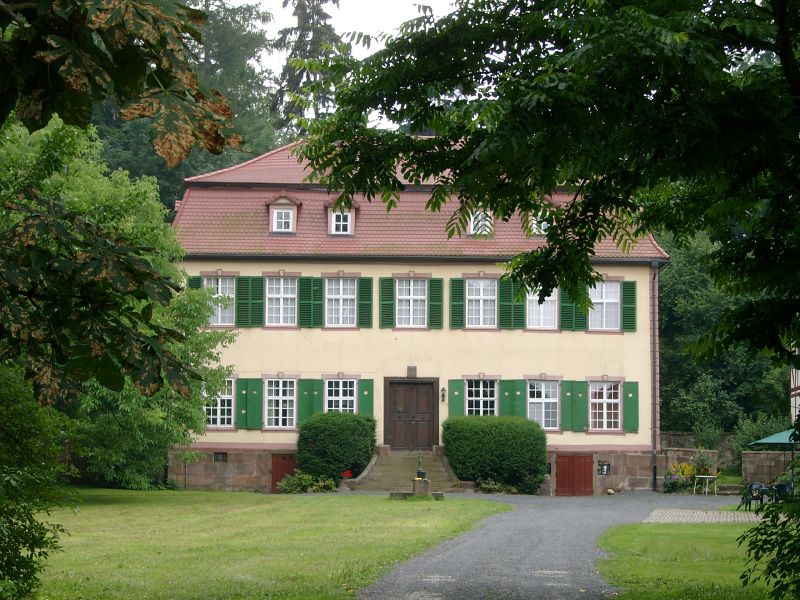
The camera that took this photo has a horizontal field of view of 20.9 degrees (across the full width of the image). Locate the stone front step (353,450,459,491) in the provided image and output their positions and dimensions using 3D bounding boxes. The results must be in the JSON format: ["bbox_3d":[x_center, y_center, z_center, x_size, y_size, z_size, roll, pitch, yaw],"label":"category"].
[{"bbox_3d":[0.164,5.958,75.690,3.703,1.434,2.600,1,-4,-3],"label":"stone front step"}]

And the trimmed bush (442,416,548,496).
[{"bbox_3d":[3.302,5.434,75.918,3.645,2.719,2.100,1,-4,-3],"label":"trimmed bush"}]

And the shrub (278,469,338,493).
[{"bbox_3d":[-3.205,6.221,74.466,2.055,0.752,1.100,1,-4,-3],"label":"shrub"}]

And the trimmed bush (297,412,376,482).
[{"bbox_3d":[-2.212,5.191,75.683,2.786,2.537,2.100,1,-4,-3],"label":"trimmed bush"}]

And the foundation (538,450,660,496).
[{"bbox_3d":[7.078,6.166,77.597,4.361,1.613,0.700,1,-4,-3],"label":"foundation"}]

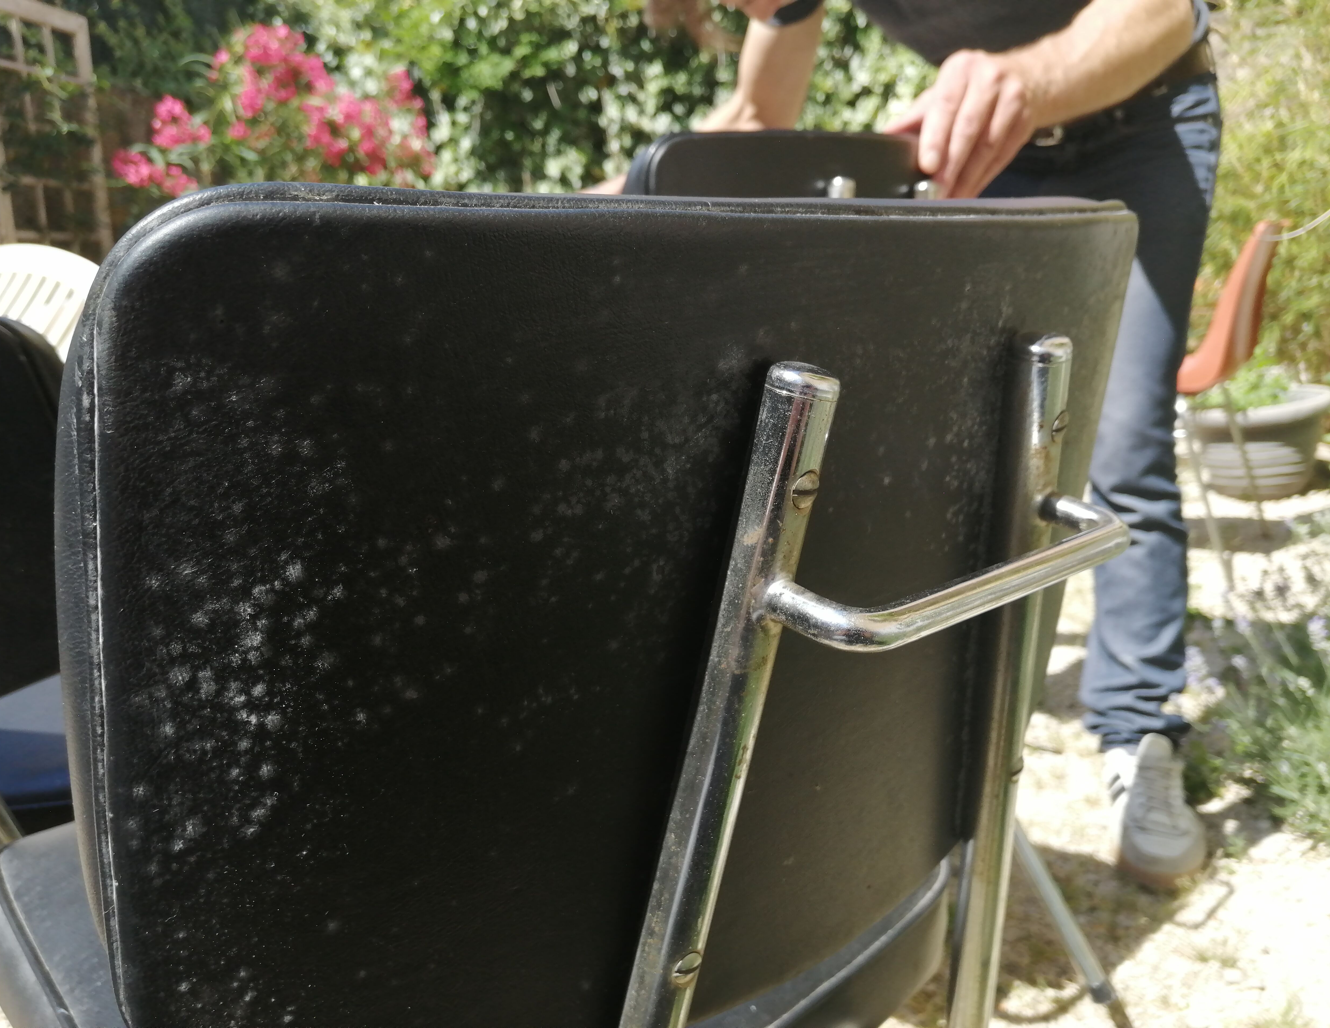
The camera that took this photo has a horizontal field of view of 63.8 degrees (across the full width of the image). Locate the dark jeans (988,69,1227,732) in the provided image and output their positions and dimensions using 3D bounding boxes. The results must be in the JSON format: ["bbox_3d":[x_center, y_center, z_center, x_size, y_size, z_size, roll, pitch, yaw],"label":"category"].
[{"bbox_3d":[0.540,-0.137,1.516,0.450,0.930,0.340,11,19,35],"label":"dark jeans"}]

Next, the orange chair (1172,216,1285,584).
[{"bbox_3d":[1.200,-0.297,2.674,0.520,0.810,0.470,10,18,33],"label":"orange chair"}]

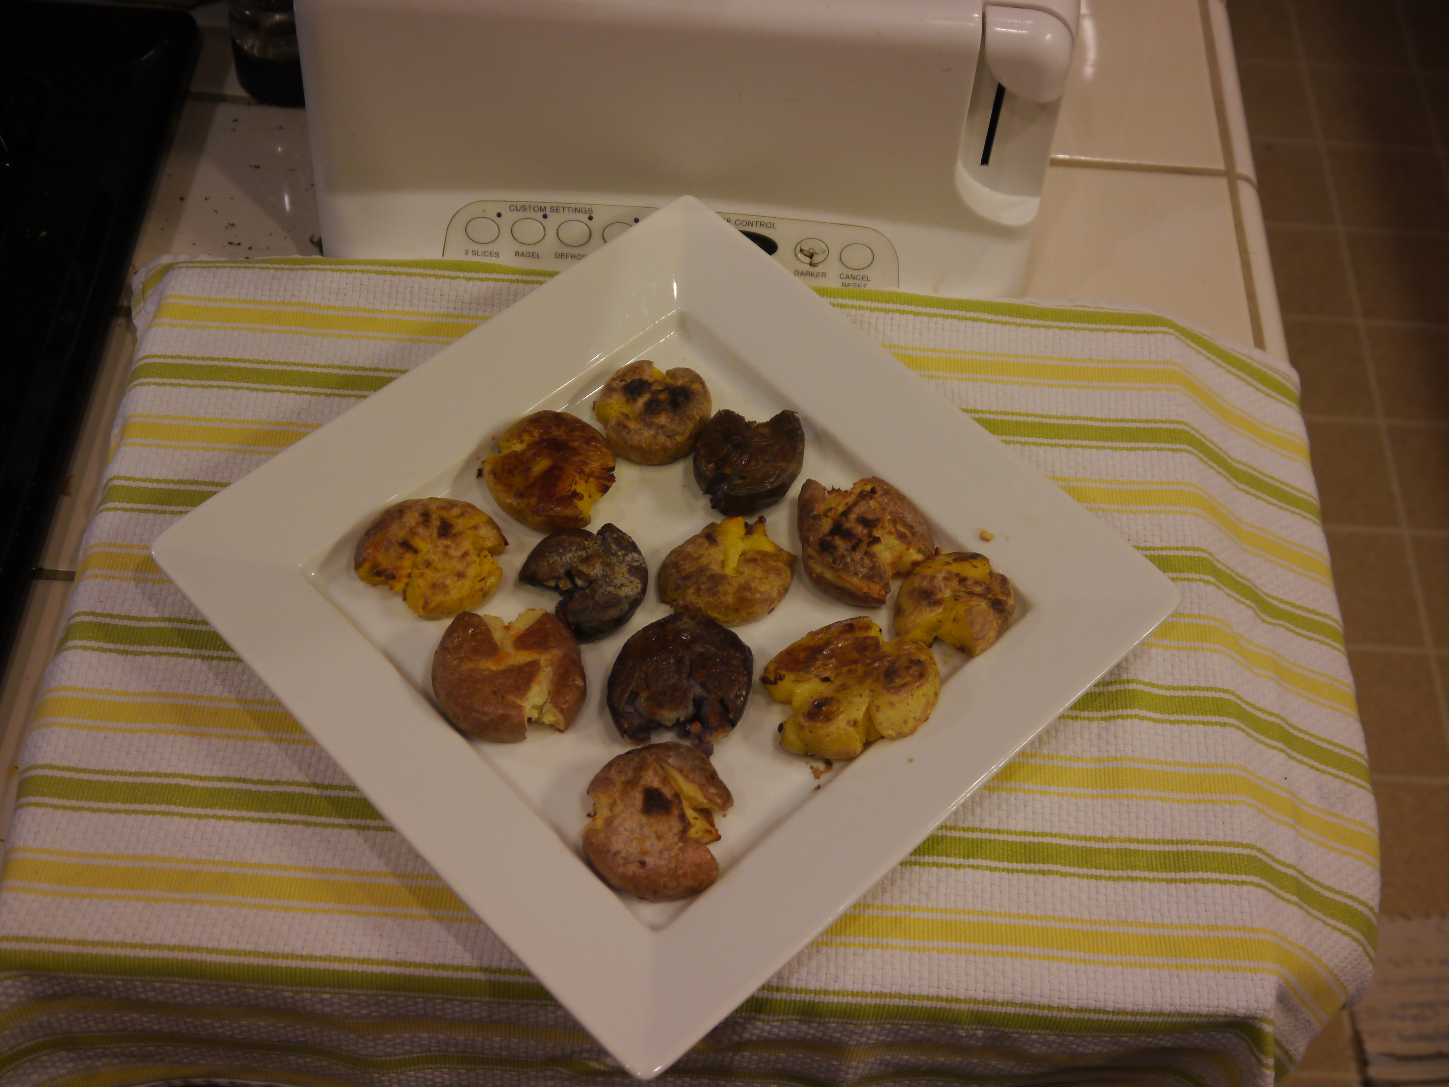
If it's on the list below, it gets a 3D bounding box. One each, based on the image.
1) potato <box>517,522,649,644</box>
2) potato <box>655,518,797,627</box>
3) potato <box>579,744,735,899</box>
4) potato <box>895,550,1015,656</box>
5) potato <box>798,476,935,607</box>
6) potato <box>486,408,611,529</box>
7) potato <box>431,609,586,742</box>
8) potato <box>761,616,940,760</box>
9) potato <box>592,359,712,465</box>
[{"bbox_3d":[-0.059,0.015,0.814,0.053,0.022,0.054,31,59,17],"label":"potato"},{"bbox_3d":[0.001,0.012,0.820,0.061,0.023,0.048,-23,60,-18],"label":"potato"},{"bbox_3d":[-0.026,0.109,0.749,0.060,0.026,0.065,5,55,0],"label":"potato"},{"bbox_3d":[0.098,0.026,0.818,0.047,0.021,0.052,39,62,21],"label":"potato"},{"bbox_3d":[0.059,-0.002,0.831,0.059,0.026,0.064,-11,57,-11],"label":"potato"},{"bbox_3d":[-0.077,-0.032,0.845,0.057,0.024,0.059,2,55,-2],"label":"potato"},{"bbox_3d":[-0.088,0.054,0.783,0.065,0.026,0.058,11,55,4],"label":"potato"},{"bbox_3d":[0.051,0.059,0.787,0.076,0.028,0.059,-19,59,-16],"label":"potato"},{"bbox_3d":[-0.032,-0.059,0.867,0.052,0.022,0.055,2,55,-2],"label":"potato"}]

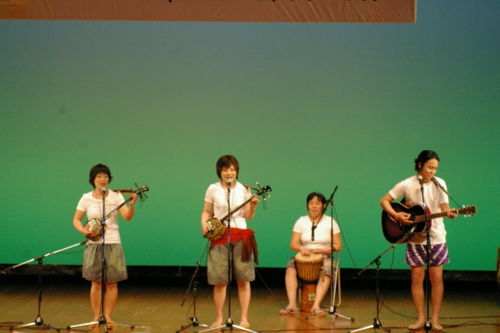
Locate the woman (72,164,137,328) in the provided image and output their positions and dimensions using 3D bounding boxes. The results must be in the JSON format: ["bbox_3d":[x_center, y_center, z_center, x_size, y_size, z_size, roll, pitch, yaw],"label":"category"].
[{"bbox_3d":[-1.366,0.744,19.550,0.590,1.530,0.420,0,1,-3],"label":"woman"}]

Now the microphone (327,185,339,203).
[{"bbox_3d":[0.816,0.266,20.550,0.045,0.200,0.045,31,18,13],"label":"microphone"}]

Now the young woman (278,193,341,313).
[{"bbox_3d":[0.619,0.880,21.300,0.600,1.220,0.760,0,1,12],"label":"young woman"}]

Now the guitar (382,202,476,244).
[{"bbox_3d":[1.660,0.472,19.100,1.020,0.390,0.120,-9,-12,29],"label":"guitar"}]

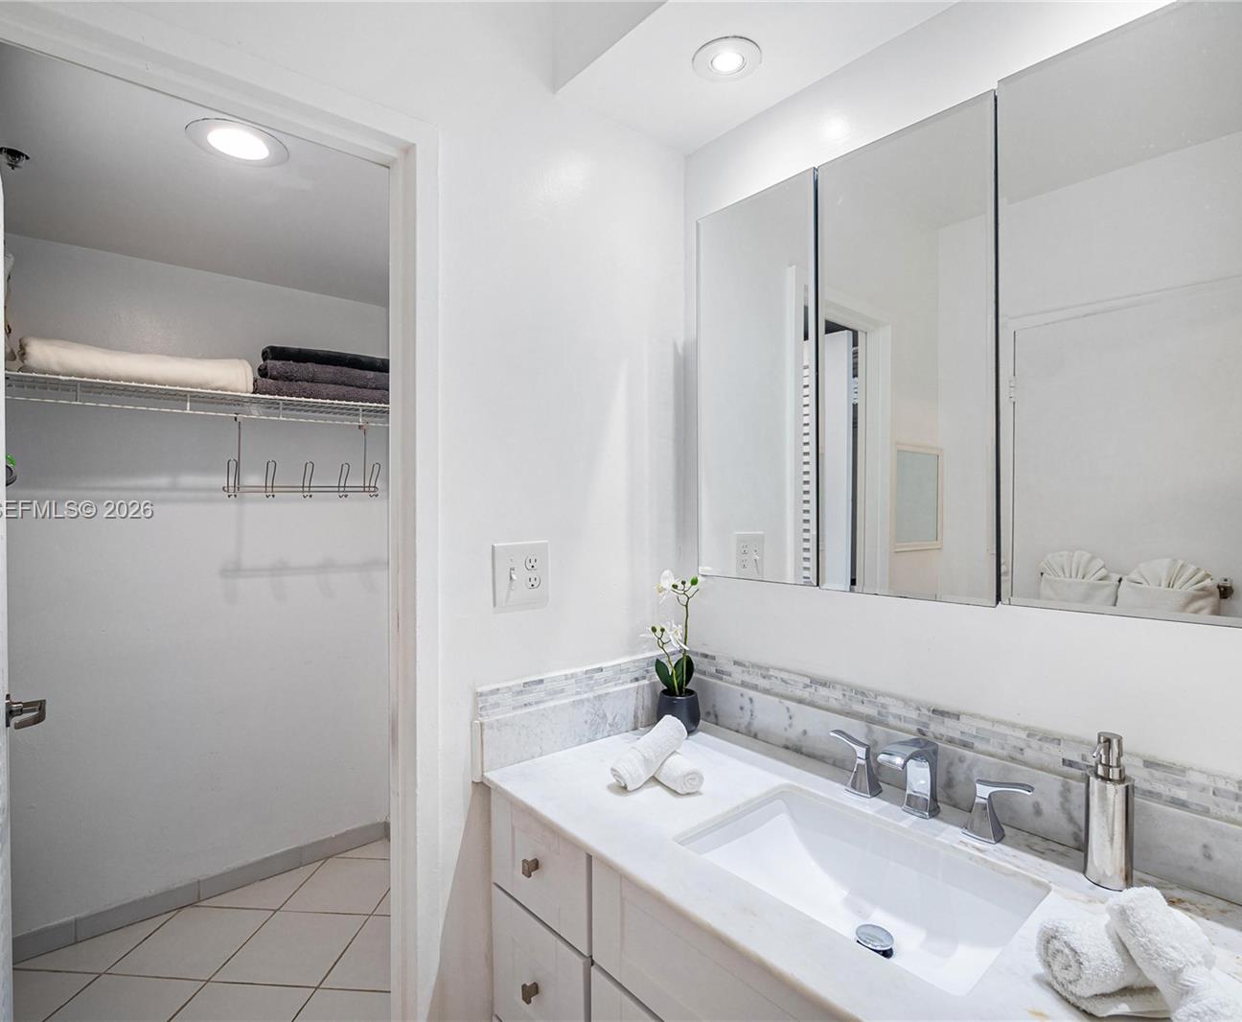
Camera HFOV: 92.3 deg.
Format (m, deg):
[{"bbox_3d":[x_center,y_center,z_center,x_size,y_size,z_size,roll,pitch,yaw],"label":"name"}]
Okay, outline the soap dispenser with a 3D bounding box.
[{"bbox_3d":[0.697,0.420,0.849,0.070,0.200,0.073,0,0,43],"label":"soap dispenser"}]

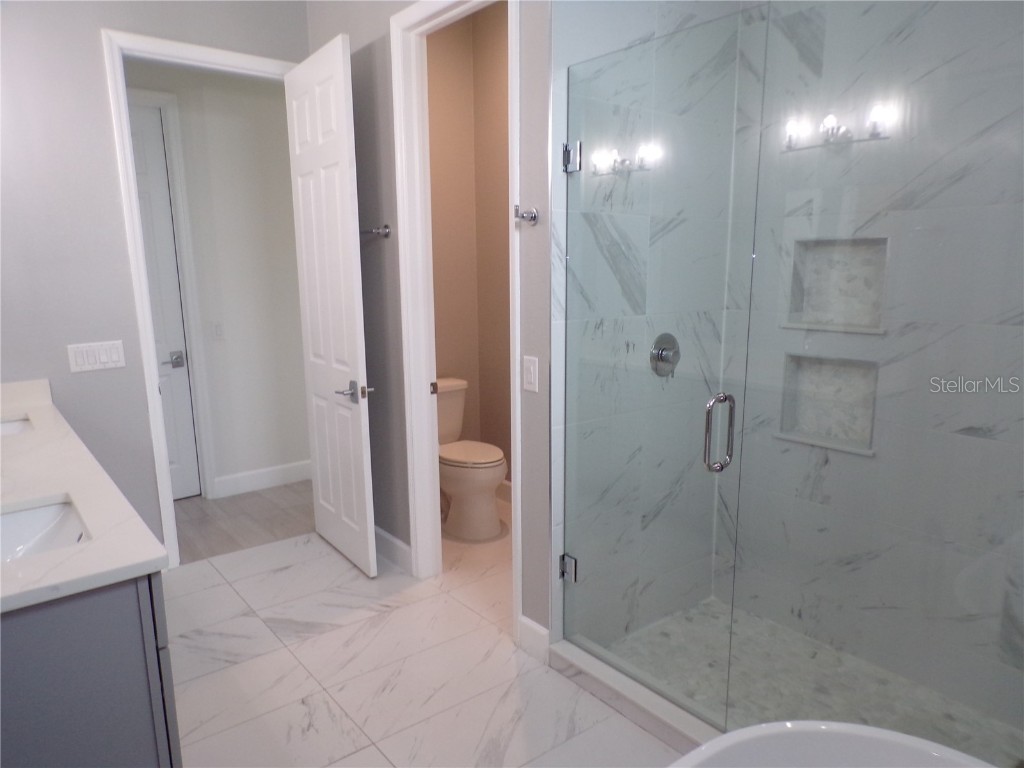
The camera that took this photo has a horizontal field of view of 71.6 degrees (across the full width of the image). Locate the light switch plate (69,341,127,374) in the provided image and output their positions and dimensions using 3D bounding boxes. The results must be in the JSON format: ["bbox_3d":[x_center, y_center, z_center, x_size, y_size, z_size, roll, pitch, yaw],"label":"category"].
[{"bbox_3d":[-1.896,-0.125,3.245,0.215,0.122,0.008,-9,13,-38],"label":"light switch plate"}]

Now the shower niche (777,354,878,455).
[{"bbox_3d":[1.264,0.067,2.808,0.105,0.350,0.390,-9,13,-38],"label":"shower niche"}]

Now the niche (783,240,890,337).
[{"bbox_3d":[1.260,-0.377,2.728,0.105,0.350,0.390,-9,13,-38],"label":"niche"}]

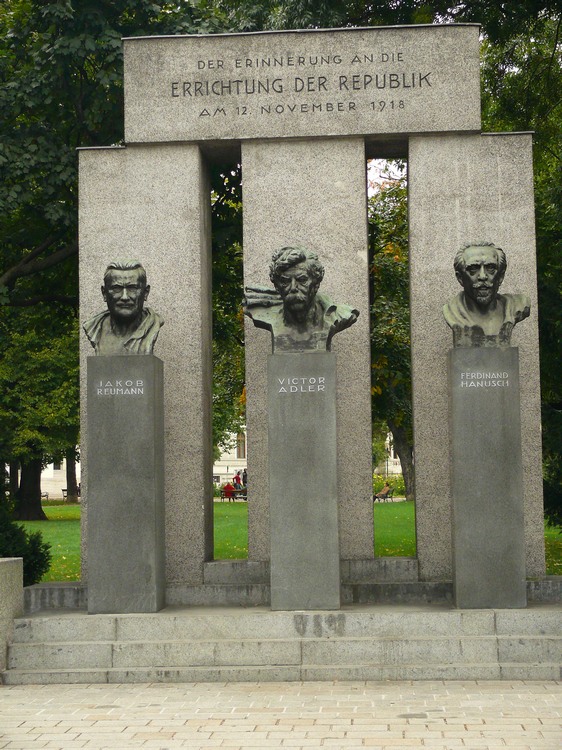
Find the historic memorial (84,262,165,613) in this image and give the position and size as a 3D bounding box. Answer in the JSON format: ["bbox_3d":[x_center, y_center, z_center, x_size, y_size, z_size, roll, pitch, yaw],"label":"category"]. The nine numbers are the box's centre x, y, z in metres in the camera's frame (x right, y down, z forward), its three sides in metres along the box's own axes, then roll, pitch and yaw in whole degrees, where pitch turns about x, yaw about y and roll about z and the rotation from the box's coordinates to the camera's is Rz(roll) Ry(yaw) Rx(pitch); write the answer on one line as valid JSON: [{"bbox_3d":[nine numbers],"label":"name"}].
[{"bbox_3d":[-1.310,0.499,11.992,0.690,2.927,0.491,-1,-4,4],"label":"historic memorial"}]

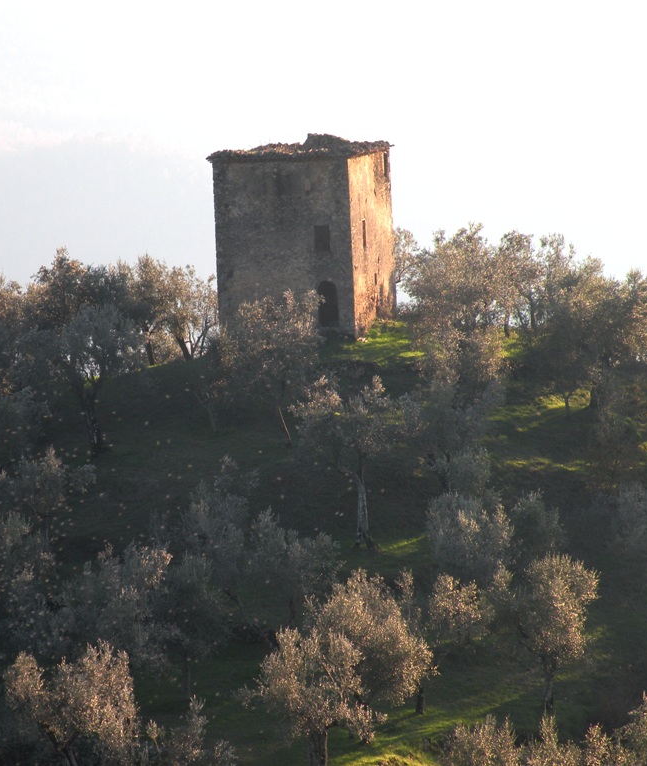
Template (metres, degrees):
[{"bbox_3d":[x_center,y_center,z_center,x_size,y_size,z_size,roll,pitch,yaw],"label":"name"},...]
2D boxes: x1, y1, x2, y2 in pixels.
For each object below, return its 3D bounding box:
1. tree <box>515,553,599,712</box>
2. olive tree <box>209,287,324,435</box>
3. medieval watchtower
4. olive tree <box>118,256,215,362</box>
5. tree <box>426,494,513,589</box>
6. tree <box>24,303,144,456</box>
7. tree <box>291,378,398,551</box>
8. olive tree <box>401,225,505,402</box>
[{"bbox_3d":[9.040,9.640,147.000,3.180,6.120,3.180,-2,6,0],"label":"tree"},{"bbox_3d":[-2.570,-0.850,166.000,4.870,6.480,4.870,-2,6,0],"label":"olive tree"},{"bbox_3d":[-0.830,-7.080,177.600,7.040,9.210,7.070,0,7,18],"label":"medieval watchtower"},{"bbox_3d":[-7.200,-3.320,174.500,4.580,4.900,4.580,-2,6,0],"label":"olive tree"},{"bbox_3d":[5.870,6.530,153.000,3.470,4.380,3.470,-2,6,0],"label":"tree"},{"bbox_3d":[-10.580,-0.150,167.000,5.250,6.690,5.250,-2,6,0],"label":"tree"},{"bbox_3d":[0.990,3.280,157.000,4.370,7.030,4.370,-2,6,0],"label":"tree"},{"bbox_3d":[5.710,-2.980,167.000,4.470,7.860,4.470,-2,6,0],"label":"olive tree"}]

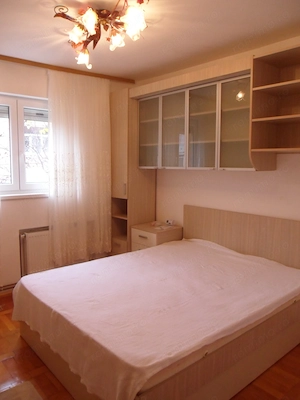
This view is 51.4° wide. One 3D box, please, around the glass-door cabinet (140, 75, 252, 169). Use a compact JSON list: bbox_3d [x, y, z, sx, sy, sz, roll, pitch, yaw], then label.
[{"bbox_3d":[0.494,-0.754,3.461,0.297,0.862,1.598,-6,10,-40],"label":"glass-door cabinet"}]

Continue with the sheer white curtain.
[{"bbox_3d":[-0.873,-0.359,3.986,0.840,2.340,0.120,-6,10,-40],"label":"sheer white curtain"}]

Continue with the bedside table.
[{"bbox_3d":[0.087,0.672,3.979,0.473,0.656,0.502,-6,10,-40],"label":"bedside table"}]

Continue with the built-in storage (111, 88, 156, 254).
[{"bbox_3d":[-0.256,-0.227,4.299,0.447,2.352,0.517,-6,10,-40],"label":"built-in storage"}]

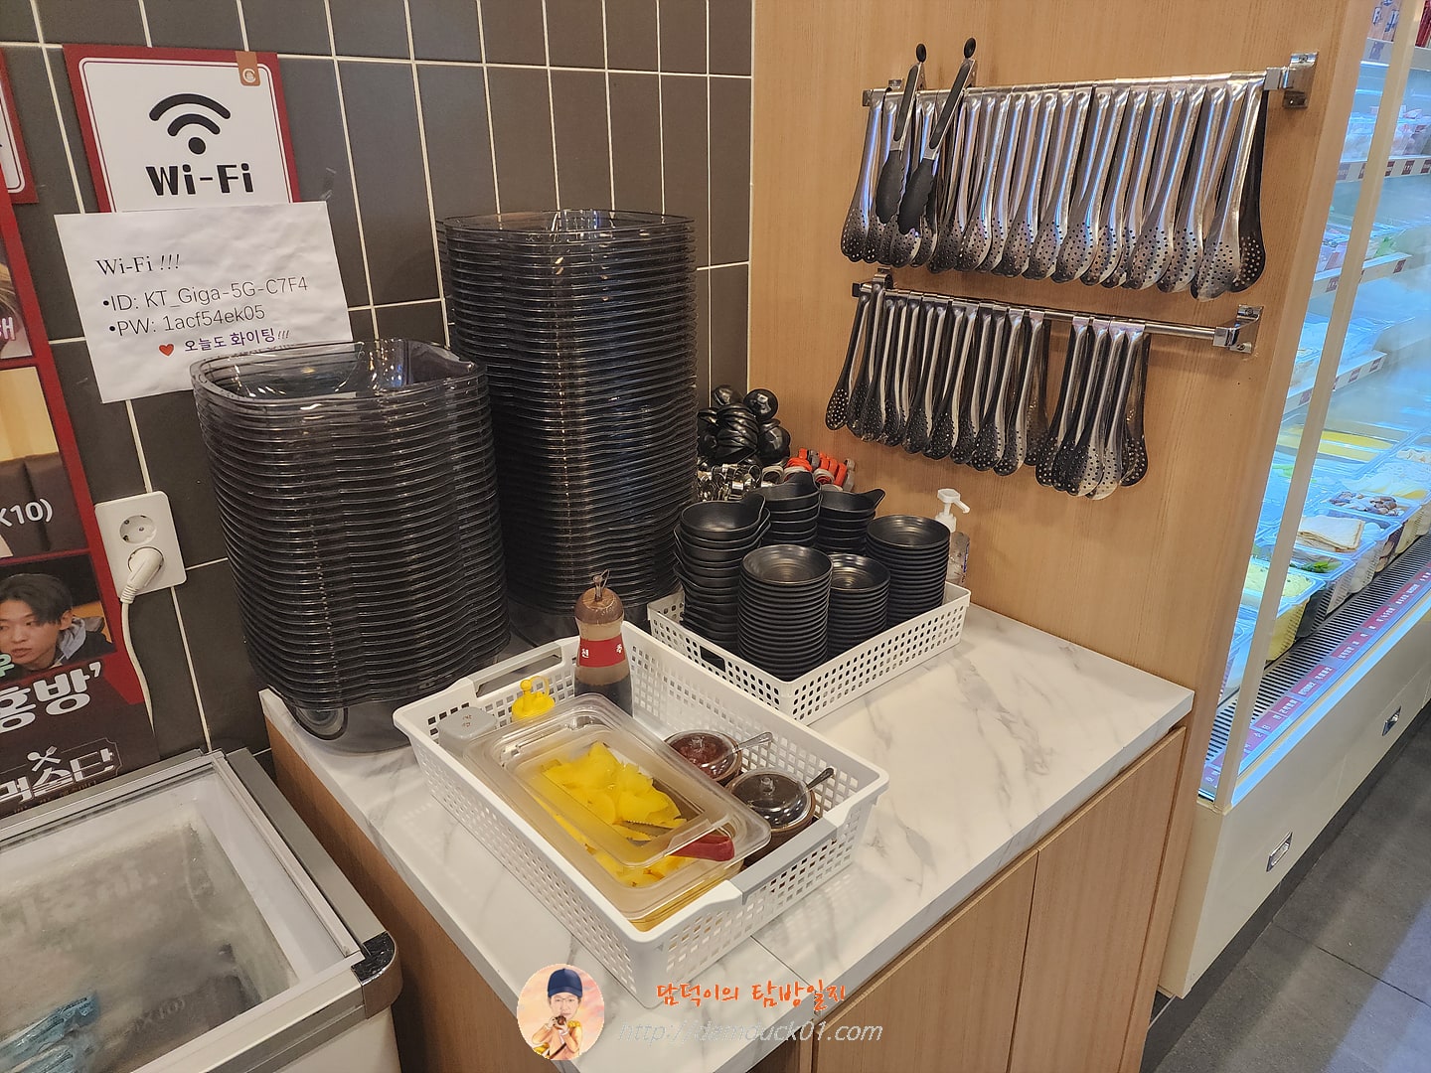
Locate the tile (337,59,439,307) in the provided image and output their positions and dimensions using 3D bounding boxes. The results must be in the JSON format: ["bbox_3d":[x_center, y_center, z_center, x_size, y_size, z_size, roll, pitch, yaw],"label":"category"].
[{"bbox_3d":[-0.434,-0.468,1.272,0.100,0.300,0.010,-19,29,-38],"label":"tile"}]

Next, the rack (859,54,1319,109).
[{"bbox_3d":[0.422,-0.559,1.192,0.068,0.060,0.575,-19,30,-38],"label":"rack"}]

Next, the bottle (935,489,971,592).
[{"bbox_3d":[0.358,0.021,1.486,0.073,0.200,0.085,-10,25,-22],"label":"bottle"}]

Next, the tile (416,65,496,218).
[{"bbox_3d":[-0.357,-0.495,1.337,0.100,0.300,0.010,-19,29,-38],"label":"tile"}]

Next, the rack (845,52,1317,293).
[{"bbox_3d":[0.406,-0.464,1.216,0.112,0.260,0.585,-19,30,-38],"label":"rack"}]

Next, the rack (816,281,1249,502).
[{"bbox_3d":[0.412,-0.224,1.344,0.120,0.255,0.590,-19,29,-38],"label":"rack"}]

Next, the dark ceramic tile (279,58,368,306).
[{"bbox_3d":[-0.508,-0.436,1.198,0.100,0.300,0.010,-19,30,-38],"label":"dark ceramic tile"}]

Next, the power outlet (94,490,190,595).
[{"bbox_3d":[-0.712,0.012,1.185,0.077,0.123,0.013,-19,29,-38],"label":"power outlet"}]

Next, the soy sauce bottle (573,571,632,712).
[{"bbox_3d":[-0.142,0.148,1.203,0.073,0.220,0.073,-3,23,-7],"label":"soy sauce bottle"}]

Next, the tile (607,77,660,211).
[{"bbox_3d":[-0.128,-0.576,1.529,0.100,0.300,0.010,-19,29,-38],"label":"tile"}]

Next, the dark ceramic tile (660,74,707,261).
[{"bbox_3d":[-0.051,-0.594,1.572,0.100,0.300,0.010,-19,30,-38],"label":"dark ceramic tile"}]

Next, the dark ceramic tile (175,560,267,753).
[{"bbox_3d":[-0.664,0.174,1.314,0.100,0.300,0.010,-19,29,-38],"label":"dark ceramic tile"}]

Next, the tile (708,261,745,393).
[{"bbox_3d":[0.024,-0.350,1.772,0.096,0.300,0.010,-19,29,-38],"label":"tile"}]

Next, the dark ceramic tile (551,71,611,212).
[{"bbox_3d":[-0.203,-0.542,1.447,0.100,0.300,0.010,-19,30,-38],"label":"dark ceramic tile"}]

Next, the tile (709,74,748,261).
[{"bbox_3d":[0.023,-0.620,1.632,0.094,0.300,0.010,-19,30,-38],"label":"tile"}]

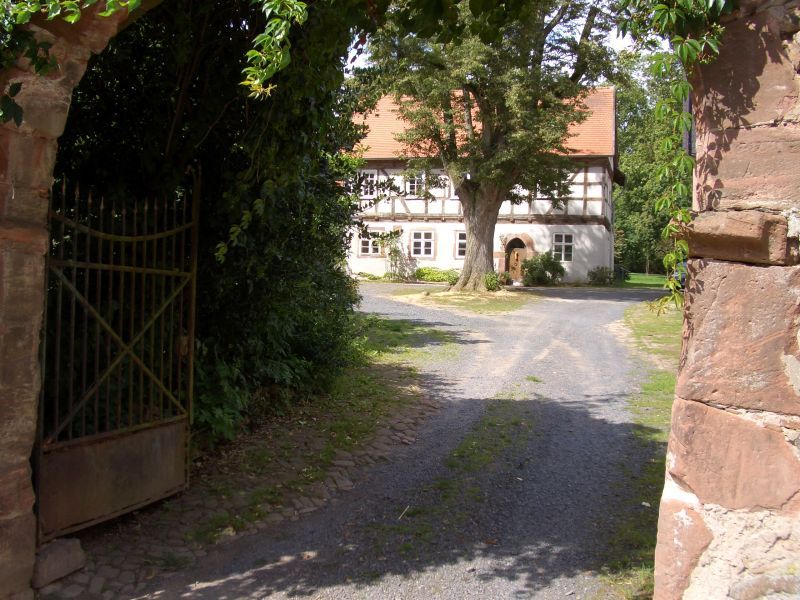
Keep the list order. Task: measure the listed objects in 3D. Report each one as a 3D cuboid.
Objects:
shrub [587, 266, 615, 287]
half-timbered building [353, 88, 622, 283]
[{"bbox_3d":[10.041,-1.177,40.509,1.300,0.930,1.150,2,3,16],"label":"shrub"},{"bbox_3d":[4.962,-6.624,47.032,14.726,10.874,9.600,2,3,16],"label":"half-timbered building"}]

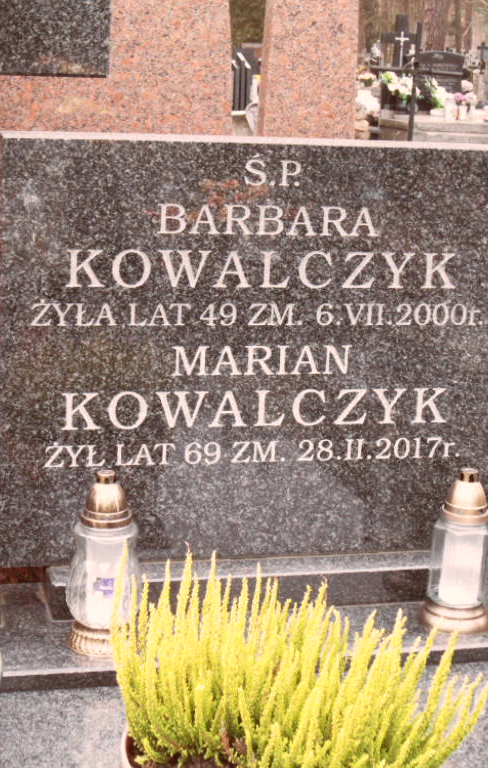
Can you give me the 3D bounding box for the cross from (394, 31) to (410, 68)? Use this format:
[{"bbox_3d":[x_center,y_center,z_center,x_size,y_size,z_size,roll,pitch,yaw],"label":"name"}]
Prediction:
[{"bbox_3d":[1.658,-3.500,15.500,0.157,0.376,0.030,-1,16,-14],"label":"cross"}]

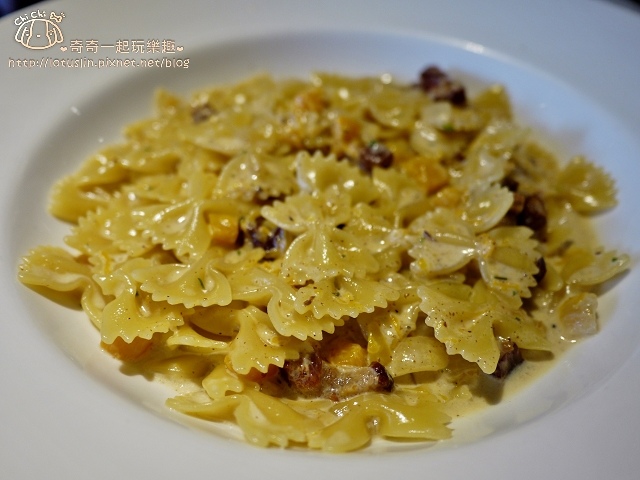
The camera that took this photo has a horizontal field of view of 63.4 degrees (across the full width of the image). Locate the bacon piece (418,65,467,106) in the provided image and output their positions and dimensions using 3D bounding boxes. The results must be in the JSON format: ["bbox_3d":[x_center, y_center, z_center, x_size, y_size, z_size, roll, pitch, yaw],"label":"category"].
[{"bbox_3d":[0.054,-0.068,0.228,0.021,0.009,0.011,38,53,5],"label":"bacon piece"}]

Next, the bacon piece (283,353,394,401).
[{"bbox_3d":[0.005,0.037,0.141,0.029,0.008,0.010,1,44,1],"label":"bacon piece"}]

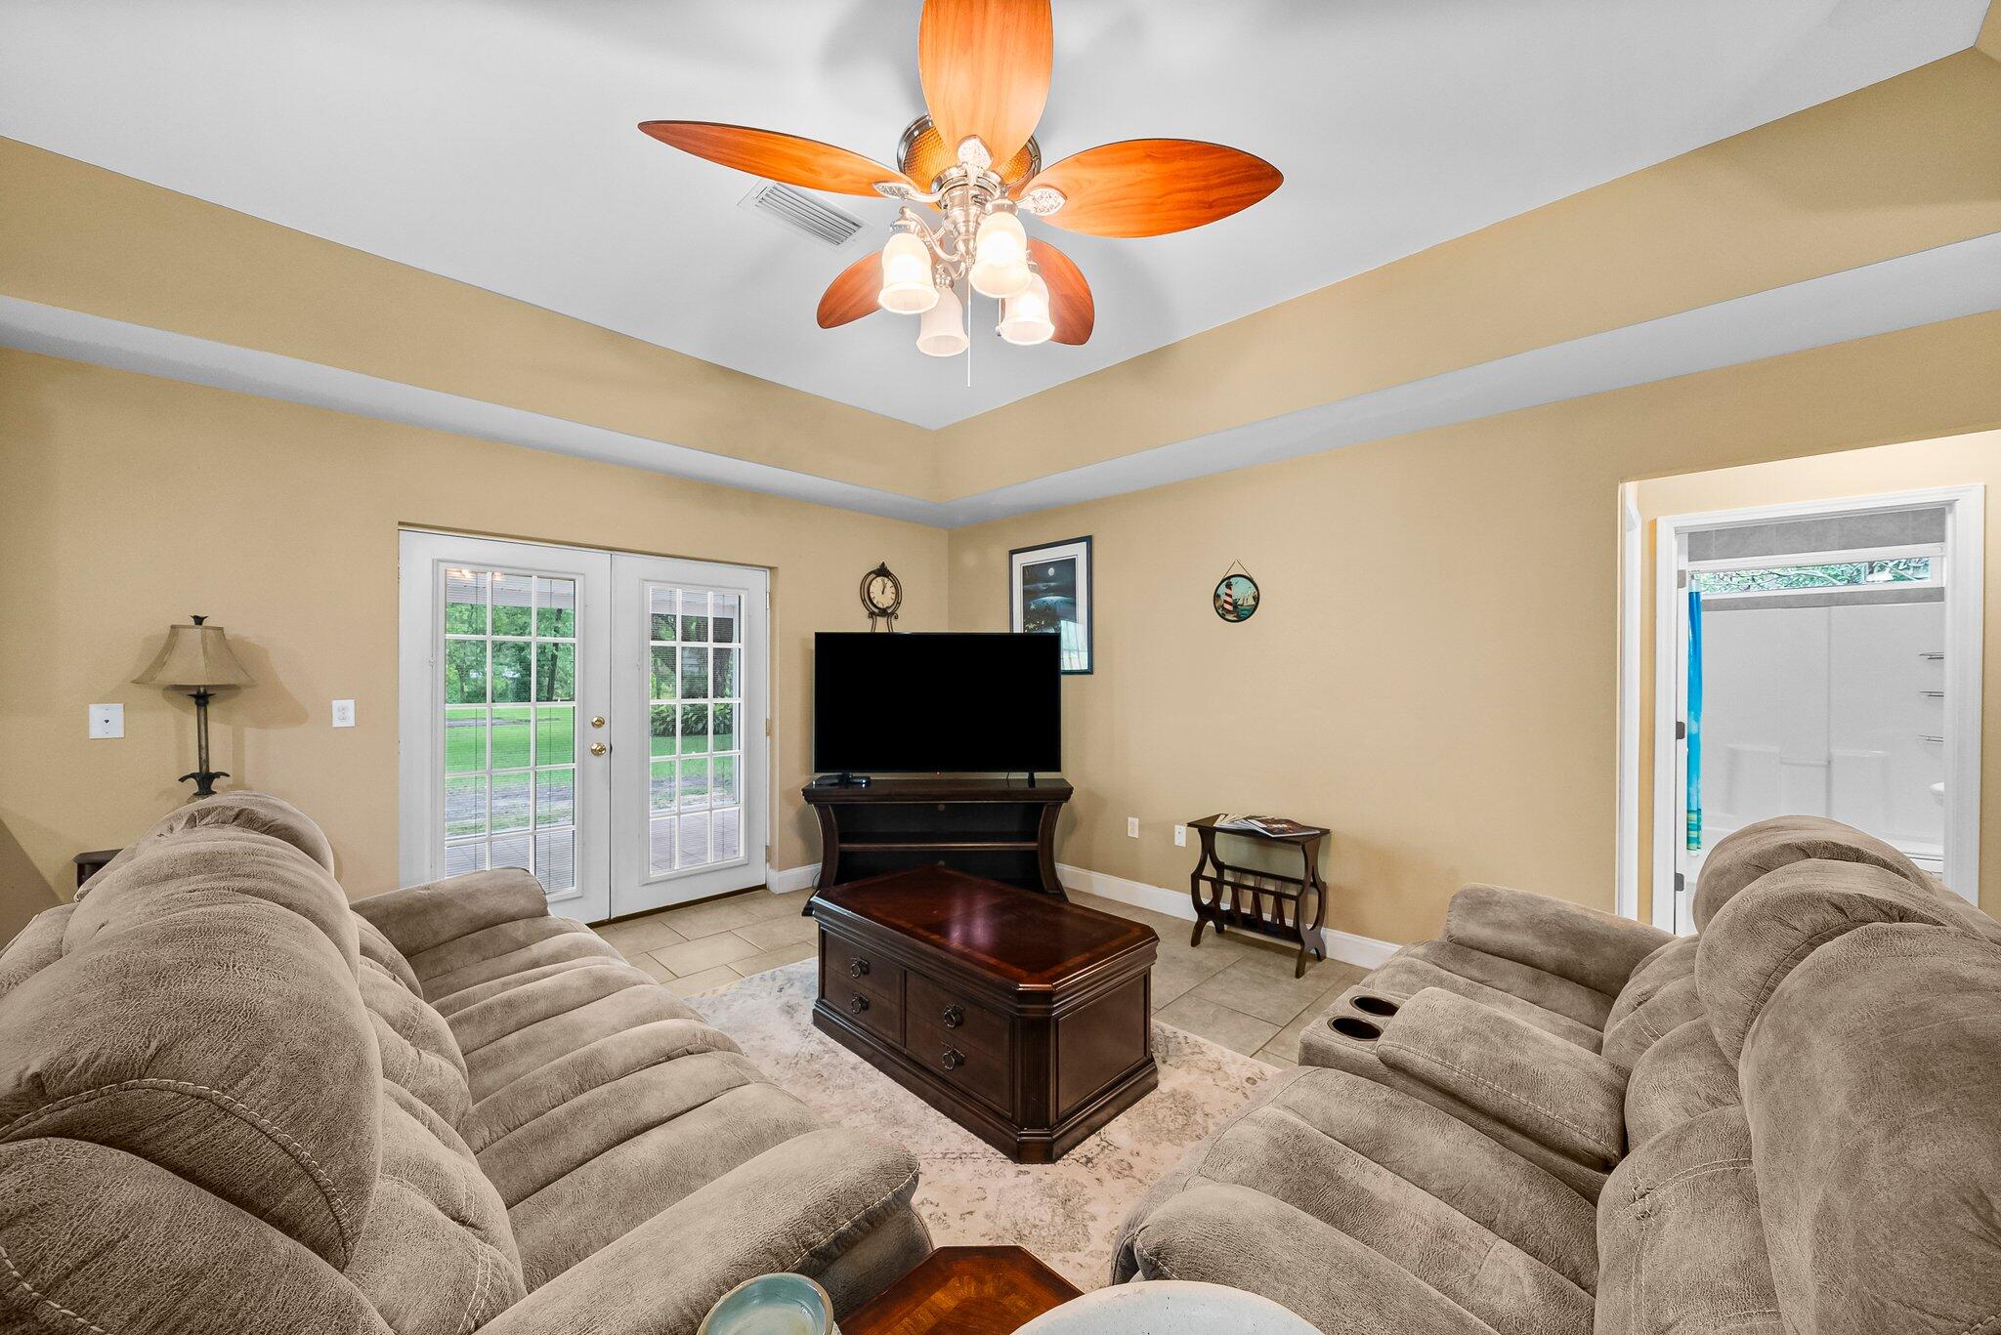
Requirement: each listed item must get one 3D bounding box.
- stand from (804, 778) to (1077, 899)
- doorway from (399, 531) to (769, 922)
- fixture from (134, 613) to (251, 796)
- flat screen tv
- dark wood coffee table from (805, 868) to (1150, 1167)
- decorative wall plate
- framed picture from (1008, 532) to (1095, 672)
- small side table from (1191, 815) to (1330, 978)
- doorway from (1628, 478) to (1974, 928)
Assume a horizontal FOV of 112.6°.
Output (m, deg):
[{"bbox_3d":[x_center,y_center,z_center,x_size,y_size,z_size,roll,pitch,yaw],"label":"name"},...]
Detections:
[{"bbox_3d":[-0.373,1.065,4.037,1.550,0.730,0.380,0,0,-2],"label":"stand"},{"bbox_3d":[-2.130,0.383,3.689,0.070,2.015,1.775,1,1,45],"label":"doorway"},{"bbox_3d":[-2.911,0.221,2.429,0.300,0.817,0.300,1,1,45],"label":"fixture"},{"bbox_3d":[-0.378,0.218,3.998,1.477,0.848,0.080,0,0,-2],"label":"flat screen tv"},{"bbox_3d":[-0.124,1.184,2.527,1.275,0.507,0.701,1,1,45],"label":"dark wood coffee table"},{"bbox_3d":[1.257,-0.369,3.580,0.263,0.257,0.020,1,1,45],"label":"decorative wall plate"},{"bbox_3d":[0.313,-0.399,4.501,0.723,0.880,0.030,1,1,45],"label":"framed picture"},{"bbox_3d":[1.283,1.125,3.351,0.555,0.628,0.365,1,1,45],"label":"small side table"},{"bbox_3d":[3.299,0.384,2.760,0.860,2.130,0.130,1,1,45],"label":"doorway"}]

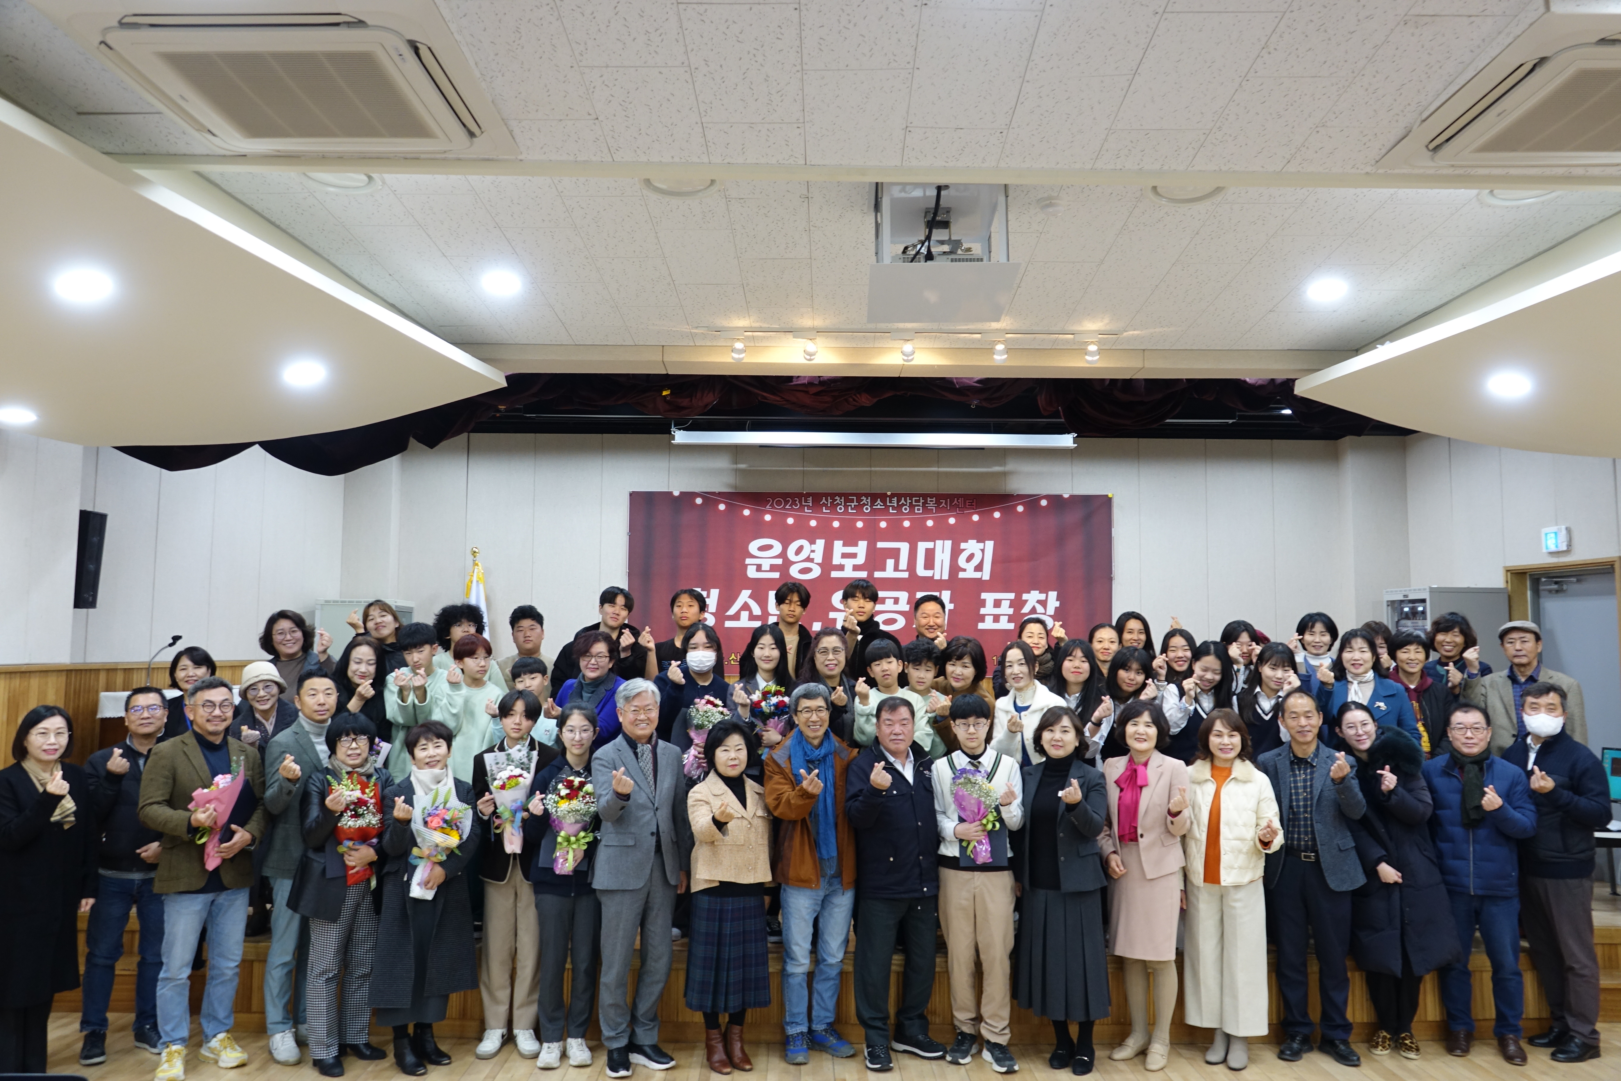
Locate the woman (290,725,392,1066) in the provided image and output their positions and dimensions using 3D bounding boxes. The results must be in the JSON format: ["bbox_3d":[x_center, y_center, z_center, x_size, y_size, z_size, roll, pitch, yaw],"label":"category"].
[{"bbox_3d":[-2.179,1.594,5.629,0.470,1.570,0.370,2,-6,-13],"label":"woman"}]

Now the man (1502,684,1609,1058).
[{"bbox_3d":[3.551,1.550,5.777,0.380,1.704,0.460,5,-7,-43],"label":"man"}]

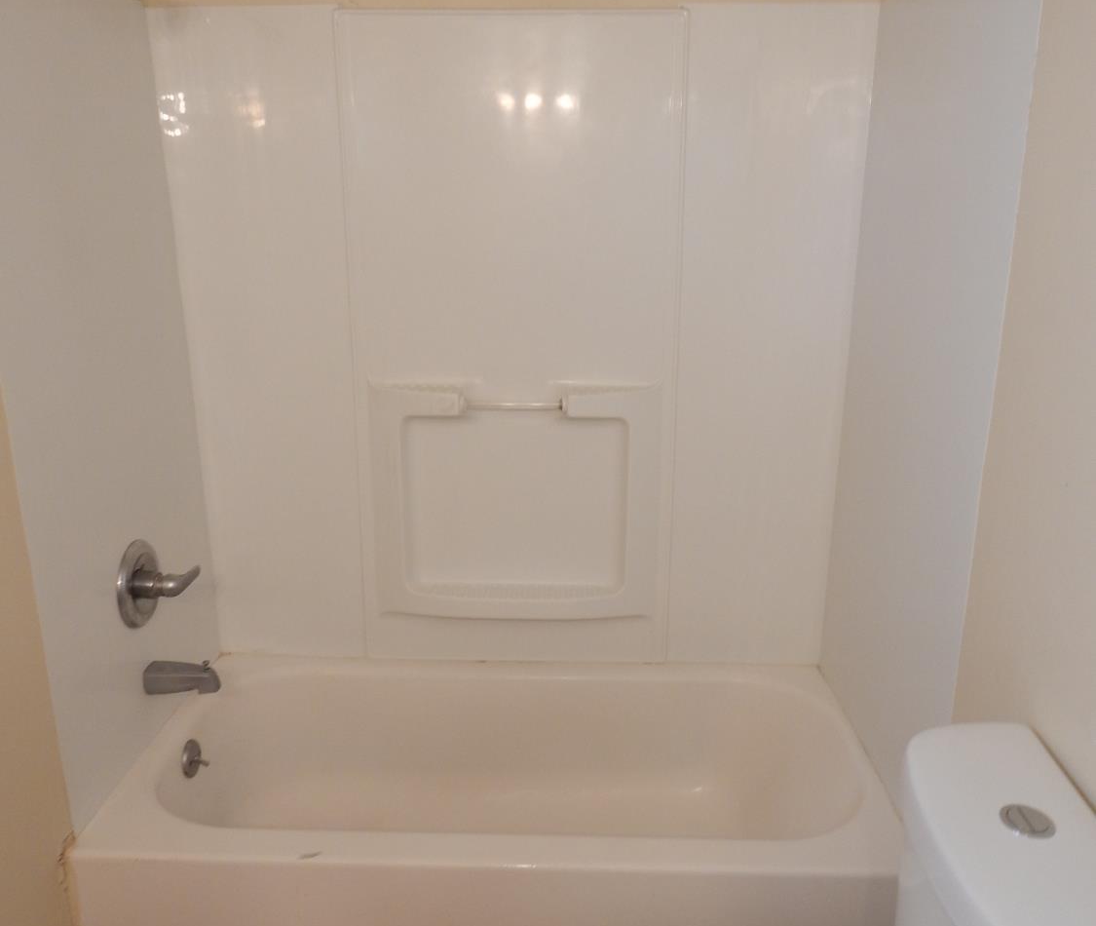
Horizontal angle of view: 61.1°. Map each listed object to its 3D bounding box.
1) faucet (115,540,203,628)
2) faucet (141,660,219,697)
[{"bbox_3d":[-0.794,0.251,1.936,0.120,0.169,0.167,1,16,2],"label":"faucet"},{"bbox_3d":[-0.779,0.460,1.988,0.152,0.069,0.056,1,16,2],"label":"faucet"}]

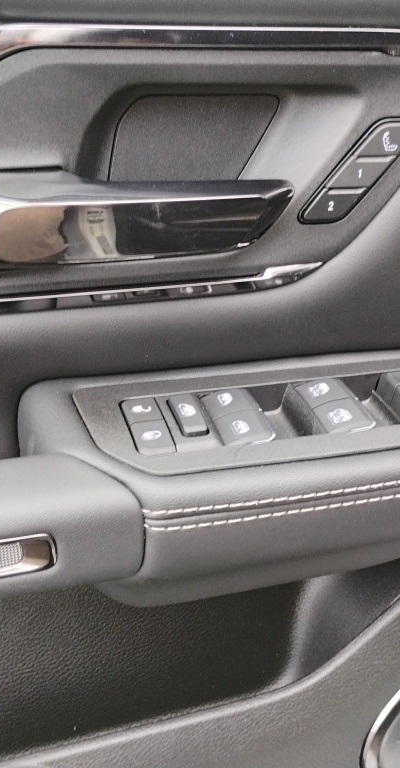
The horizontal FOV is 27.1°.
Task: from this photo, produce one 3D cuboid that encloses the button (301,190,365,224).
[{"bbox_3d":[0.065,-0.086,0.404,0.030,0.017,0.007,-6,32,-15],"label":"button"}]

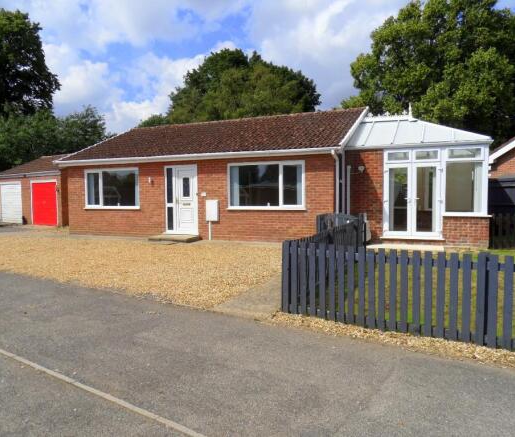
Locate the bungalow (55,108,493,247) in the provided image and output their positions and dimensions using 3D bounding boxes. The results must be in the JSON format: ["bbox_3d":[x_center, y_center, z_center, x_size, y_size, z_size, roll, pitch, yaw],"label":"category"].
[{"bbox_3d":[0.743,-1.645,14.823,13.200,4.200,7.980,1,4,23],"label":"bungalow"}]

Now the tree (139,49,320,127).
[{"bbox_3d":[-2.185,-7.675,35.398,14.500,13.950,13.500,-1,3,0],"label":"tree"}]

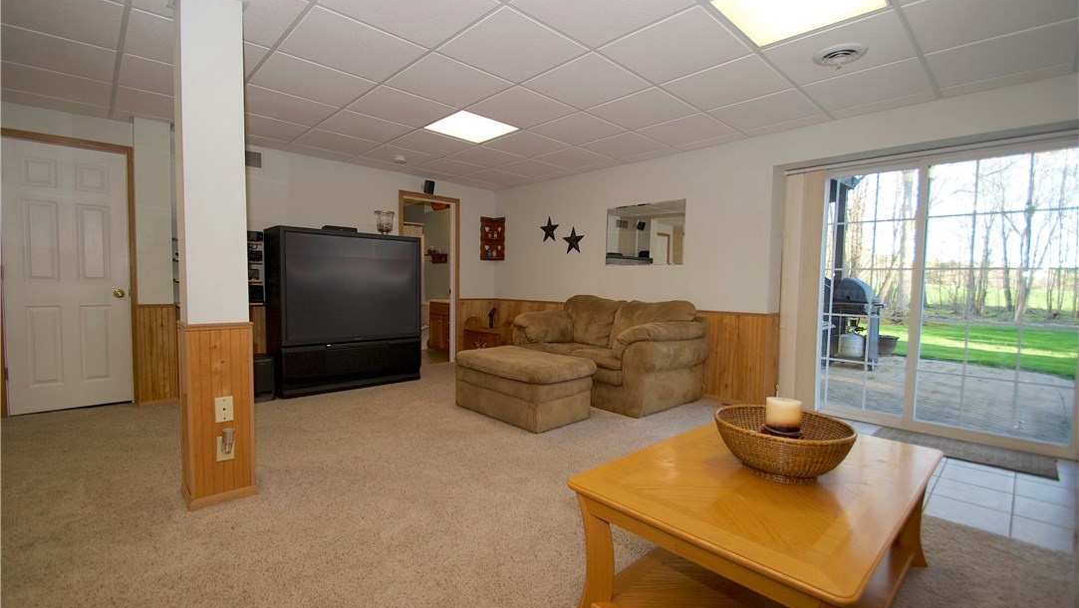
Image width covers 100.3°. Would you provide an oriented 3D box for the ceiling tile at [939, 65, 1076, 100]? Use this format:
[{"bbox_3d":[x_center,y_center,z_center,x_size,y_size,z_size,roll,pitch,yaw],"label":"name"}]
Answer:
[{"bbox_3d":[2.755,-1.327,2.674,0.165,0.020,0.555,-2,5,-44],"label":"ceiling tile"}]

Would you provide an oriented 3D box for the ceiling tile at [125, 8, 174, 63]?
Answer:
[{"bbox_3d":[-1.864,-1.384,2.445,0.605,0.025,0.605,-3,5,-44],"label":"ceiling tile"}]

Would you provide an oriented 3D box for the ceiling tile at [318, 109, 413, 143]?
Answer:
[{"bbox_3d":[-1.412,-1.454,3.729,0.605,0.025,0.605,-3,5,-44],"label":"ceiling tile"}]

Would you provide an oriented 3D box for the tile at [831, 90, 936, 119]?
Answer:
[{"bbox_3d":[2.304,-1.361,3.070,0.169,0.020,0.602,-2,4,-44],"label":"tile"}]

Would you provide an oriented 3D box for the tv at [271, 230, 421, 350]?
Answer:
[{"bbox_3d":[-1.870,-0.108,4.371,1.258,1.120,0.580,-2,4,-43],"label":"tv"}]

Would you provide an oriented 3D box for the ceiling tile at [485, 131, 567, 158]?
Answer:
[{"bbox_3d":[-0.112,-1.458,4.130,0.600,0.025,0.600,-2,4,-44],"label":"ceiling tile"}]

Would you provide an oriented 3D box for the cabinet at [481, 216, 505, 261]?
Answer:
[{"bbox_3d":[-0.635,-0.892,6.273,0.335,0.585,0.170,1,3,1],"label":"cabinet"}]

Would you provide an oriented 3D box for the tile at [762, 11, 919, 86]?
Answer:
[{"bbox_3d":[1.584,-1.333,2.382,0.600,0.025,0.600,-2,4,-44],"label":"tile"}]

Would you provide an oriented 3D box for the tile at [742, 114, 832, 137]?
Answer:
[{"bbox_3d":[1.914,-1.390,3.513,0.174,0.020,0.591,-2,5,-44],"label":"tile"}]

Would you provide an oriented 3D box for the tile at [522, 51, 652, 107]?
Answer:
[{"bbox_3d":[0.297,-1.379,2.827,0.602,0.020,0.602,-2,4,-44],"label":"tile"}]

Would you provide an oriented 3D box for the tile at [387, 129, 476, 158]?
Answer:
[{"bbox_3d":[-0.972,-1.471,4.141,0.602,0.020,0.602,-2,4,-44],"label":"tile"}]

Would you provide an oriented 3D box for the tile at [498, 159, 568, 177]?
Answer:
[{"bbox_3d":[-0.099,-1.506,4.990,0.600,0.025,0.600,-2,4,-44],"label":"tile"}]

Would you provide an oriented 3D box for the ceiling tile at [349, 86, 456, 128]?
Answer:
[{"bbox_3d":[-0.988,-1.425,3.282,0.600,0.025,0.600,-2,4,-44],"label":"ceiling tile"}]

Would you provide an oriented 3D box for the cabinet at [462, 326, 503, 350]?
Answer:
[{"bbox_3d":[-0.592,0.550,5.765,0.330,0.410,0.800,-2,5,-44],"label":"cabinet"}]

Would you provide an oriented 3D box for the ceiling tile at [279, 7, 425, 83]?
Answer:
[{"bbox_3d":[-1.004,-1.376,2.420,0.602,0.020,0.602,-2,4,-44],"label":"ceiling tile"}]

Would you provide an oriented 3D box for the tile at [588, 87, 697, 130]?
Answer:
[{"bbox_3d":[0.736,-1.396,3.256,0.600,0.025,0.600,-2,4,-44],"label":"tile"}]

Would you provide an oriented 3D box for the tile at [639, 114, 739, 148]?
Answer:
[{"bbox_3d":[1.201,-1.411,3.668,0.616,0.020,0.597,-2,5,-44],"label":"tile"}]

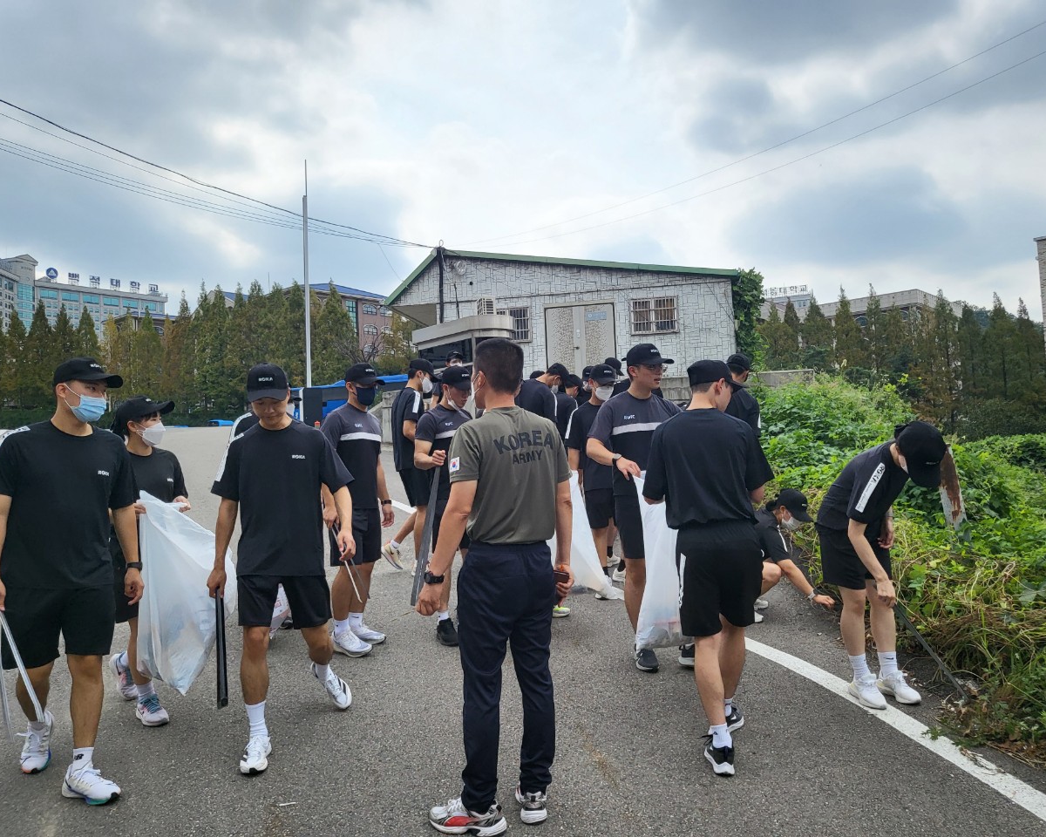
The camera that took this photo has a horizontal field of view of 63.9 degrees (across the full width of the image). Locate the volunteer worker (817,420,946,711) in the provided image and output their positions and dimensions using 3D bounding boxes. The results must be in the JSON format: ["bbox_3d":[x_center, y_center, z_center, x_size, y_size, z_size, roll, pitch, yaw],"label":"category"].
[{"bbox_3d":[1.725,0.715,4.080,0.500,1.363,0.780,0,-4,-38],"label":"volunteer worker"}]

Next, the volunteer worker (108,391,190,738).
[{"bbox_3d":[-1.957,0.708,4.350,0.500,1.653,0.650,1,-5,-42],"label":"volunteer worker"}]

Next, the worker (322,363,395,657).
[{"bbox_3d":[-1.045,0.556,5.360,0.520,1.809,0.450,1,-5,-40],"label":"worker"}]

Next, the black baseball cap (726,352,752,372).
[{"bbox_3d":[1.693,-0.436,6.550,0.175,0.140,0.260,-5,-15,38],"label":"black baseball cap"}]

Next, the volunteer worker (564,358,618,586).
[{"bbox_3d":[0.570,0.448,6.480,0.520,1.750,0.420,-1,-4,-12],"label":"volunteer worker"}]

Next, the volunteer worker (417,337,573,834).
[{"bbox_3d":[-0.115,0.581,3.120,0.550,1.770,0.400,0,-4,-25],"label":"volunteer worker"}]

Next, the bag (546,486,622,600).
[{"bbox_3d":[0.431,0.868,6.050,0.600,0.915,0.450,-2,-4,-10],"label":"bag"}]

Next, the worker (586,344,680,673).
[{"bbox_3d":[0.657,0.464,4.770,0.600,1.790,0.450,-2,-4,0],"label":"worker"}]

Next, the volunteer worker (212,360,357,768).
[{"bbox_3d":[-1.140,0.643,3.950,0.660,1.783,0.800,-2,-4,0],"label":"volunteer worker"}]

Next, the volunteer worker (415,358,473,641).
[{"bbox_3d":[-0.445,0.545,5.380,0.580,1.777,0.450,0,-4,-28],"label":"volunteer worker"}]

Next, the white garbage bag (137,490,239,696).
[{"bbox_3d":[-1.688,0.876,4.200,0.480,0.970,0.380,-1,-4,-22],"label":"white garbage bag"}]

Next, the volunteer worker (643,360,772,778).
[{"bbox_3d":[0.811,0.604,3.760,0.560,1.740,0.460,-2,-4,4],"label":"volunteer worker"}]

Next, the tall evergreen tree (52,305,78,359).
[{"bbox_3d":[-45.281,-5.831,83.000,3.200,10.676,3.200,-2,-4,0],"label":"tall evergreen tree"}]

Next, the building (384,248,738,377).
[{"bbox_3d":[1.685,-2.596,25.815,9.470,4.030,7.500,-3,-4,13],"label":"building"}]

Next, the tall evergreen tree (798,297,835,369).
[{"bbox_3d":[27.220,-7.058,78.000,3.400,8.496,3.400,-2,-4,0],"label":"tall evergreen tree"}]

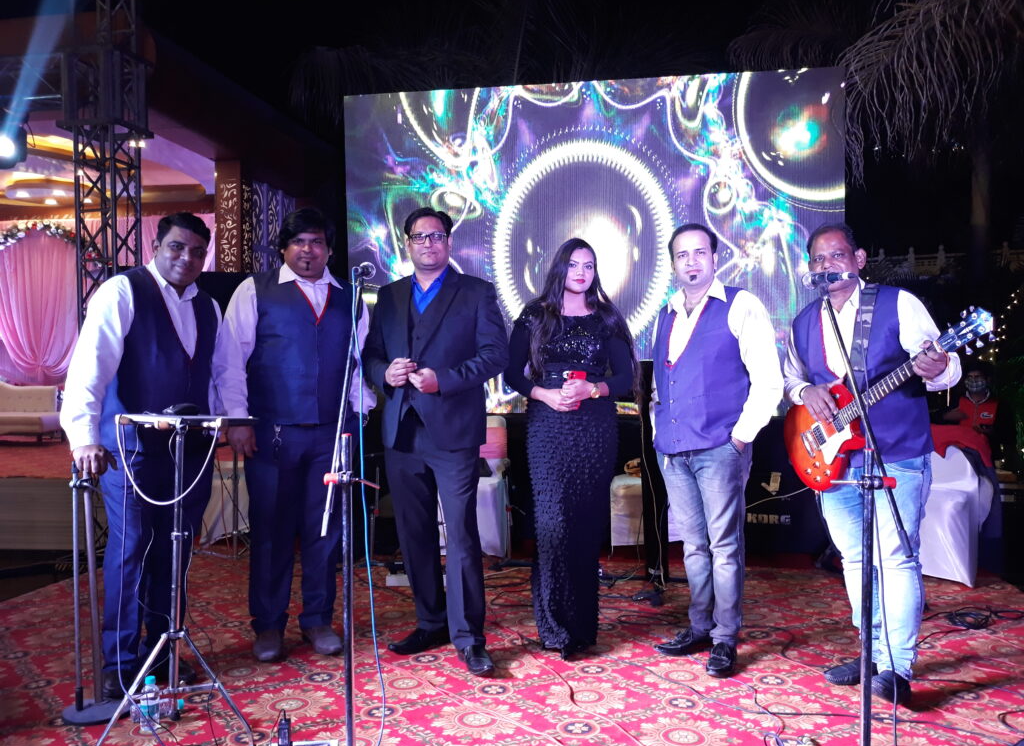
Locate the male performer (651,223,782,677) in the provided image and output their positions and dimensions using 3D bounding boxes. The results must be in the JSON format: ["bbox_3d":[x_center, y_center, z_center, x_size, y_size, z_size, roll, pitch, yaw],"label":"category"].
[{"bbox_3d":[0.784,0.258,3.064,0.500,1.658,0.420,1,1,38],"label":"male performer"}]

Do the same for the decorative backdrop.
[{"bbox_3d":[0.467,-0.793,5.137,3.166,2.100,0.120,0,1,9],"label":"decorative backdrop"}]

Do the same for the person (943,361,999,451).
[{"bbox_3d":[3.528,0.554,6.112,0.520,1.300,0.500,0,1,28],"label":"person"}]

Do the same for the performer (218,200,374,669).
[{"bbox_3d":[-0.864,0.225,3.123,0.600,1.739,0.420,-1,1,-28],"label":"performer"}]

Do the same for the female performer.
[{"bbox_3d":[0.230,0.280,3.135,0.520,1.618,0.360,0,1,3],"label":"female performer"}]

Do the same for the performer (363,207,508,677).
[{"bbox_3d":[-0.285,0.230,3.073,0.560,1.726,0.430,0,1,9],"label":"performer"}]

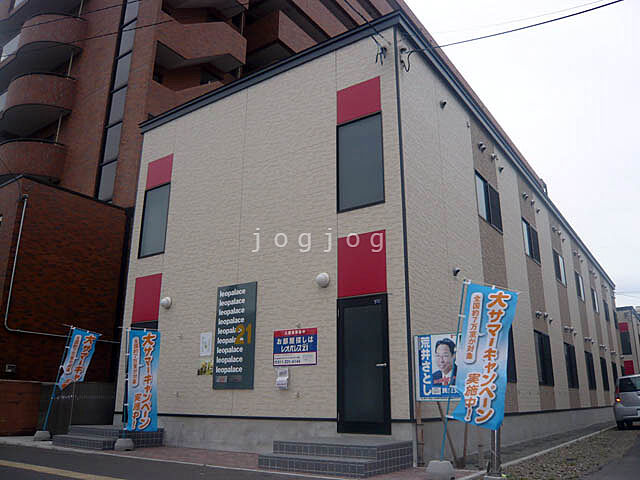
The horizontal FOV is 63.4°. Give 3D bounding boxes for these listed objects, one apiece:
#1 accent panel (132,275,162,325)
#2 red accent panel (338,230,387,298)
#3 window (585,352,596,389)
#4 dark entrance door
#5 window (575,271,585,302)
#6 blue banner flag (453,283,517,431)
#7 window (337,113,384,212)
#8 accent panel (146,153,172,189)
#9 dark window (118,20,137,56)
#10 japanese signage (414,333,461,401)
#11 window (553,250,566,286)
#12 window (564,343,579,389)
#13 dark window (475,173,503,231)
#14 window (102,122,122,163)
[{"bbox_3d":[-3.769,1.271,11.268,0.912,0.989,0.060,-11,-20,34],"label":"accent panel"},{"bbox_3d":[0.666,0.389,8.330,0.913,1.014,0.050,-11,-20,34],"label":"red accent panel"},{"bbox_3d":[10.341,5.003,19.750,0.100,1.397,1.680,-11,-20,34],"label":"window"},{"bbox_3d":[0.646,1.856,7.820,0.912,2.016,0.100,-11,-20,34],"label":"dark entrance door"},{"bbox_3d":[10.278,1.877,20.439,0.090,1.042,1.579,-11,-20,34],"label":"window"},{"bbox_3d":[2.032,1.404,6.397,0.600,1.730,0.120,9,-9,23],"label":"blue banner flag"},{"bbox_3d":[0.657,-1.280,8.530,0.876,1.605,0.090,-11,-20,34],"label":"window"},{"bbox_3d":[-3.753,-1.584,12.133,0.912,0.696,0.060,-11,-20,34],"label":"accent panel"},{"bbox_3d":[-7.160,-7.428,19.172,1.015,1.378,0.100,-11,-20,34],"label":"dark window"},{"bbox_3d":[1.656,1.745,7.084,0.770,0.890,0.040,-11,-20,34],"label":"japanese signage"},{"bbox_3d":[8.112,0.971,17.519,0.090,1.048,1.613,-11,-20,34],"label":"window"},{"bbox_3d":[8.214,4.119,16.878,0.100,1.402,1.709,-11,-20,34],"label":"window"},{"bbox_3d":[3.878,-0.827,11.833,0.100,1.047,1.738,-11,-20,34],"label":"dark window"},{"bbox_3d":[-7.106,-3.319,17.714,0.930,1.400,0.090,-11,-20,34],"label":"window"}]

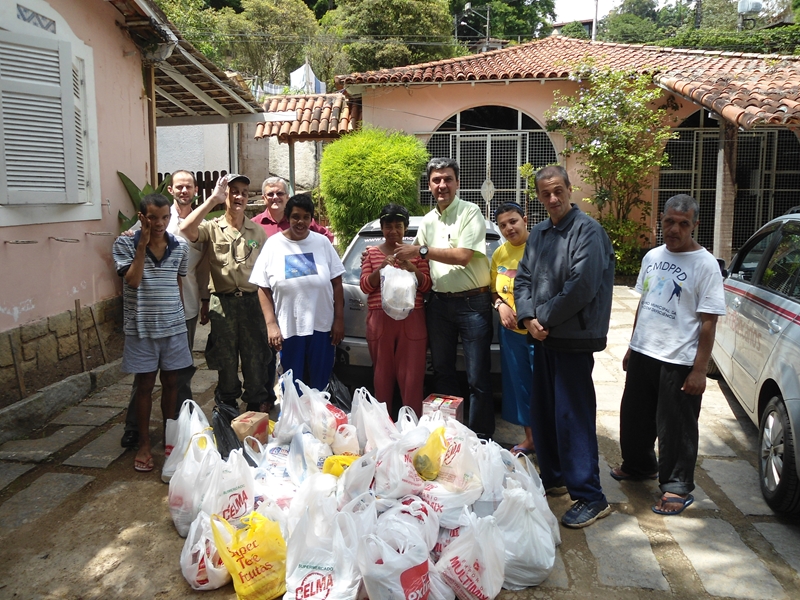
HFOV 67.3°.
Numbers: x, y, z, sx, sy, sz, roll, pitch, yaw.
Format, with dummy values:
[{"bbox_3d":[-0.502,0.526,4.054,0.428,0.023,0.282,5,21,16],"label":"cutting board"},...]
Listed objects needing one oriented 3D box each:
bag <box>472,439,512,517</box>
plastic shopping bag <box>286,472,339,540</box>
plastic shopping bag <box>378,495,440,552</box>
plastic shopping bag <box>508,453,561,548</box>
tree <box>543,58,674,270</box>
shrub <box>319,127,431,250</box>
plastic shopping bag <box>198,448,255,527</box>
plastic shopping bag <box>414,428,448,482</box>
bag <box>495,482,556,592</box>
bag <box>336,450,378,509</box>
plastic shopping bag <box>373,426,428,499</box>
[{"bbox_3d":[0.457,0.874,2.999,0.220,0.370,0.210,1,9,10],"label":"bag"},{"bbox_3d":[-0.386,0.920,2.651,0.240,0.360,0.220,0,9,0],"label":"plastic shopping bag"},{"bbox_3d":[0.041,0.960,2.607,0.270,0.290,0.250,0,9,0],"label":"plastic shopping bag"},{"bbox_3d":[0.608,0.894,2.779,0.250,0.400,0.220,2,9,12],"label":"plastic shopping bag"},{"bbox_3d":[3.897,-2.344,11.072,2.300,3.800,1.900,3,10,19],"label":"tree"},{"bbox_3d":[-0.420,-1.478,9.891,1.750,2.620,1.700,0,9,0],"label":"shrub"},{"bbox_3d":[-0.822,0.886,2.847,0.260,0.390,0.210,-3,10,-17],"label":"plastic shopping bag"},{"bbox_3d":[0.144,0.759,2.939,0.160,0.240,0.140,0,9,0],"label":"plastic shopping bag"},{"bbox_3d":[0.527,0.939,2.503,0.260,0.400,0.250,2,9,12],"label":"bag"},{"bbox_3d":[-0.202,0.876,2.857,0.230,0.360,0.220,0,9,0],"label":"bag"},{"bbox_3d":[0.002,0.806,2.967,0.270,0.360,0.260,0,9,0],"label":"plastic shopping bag"}]

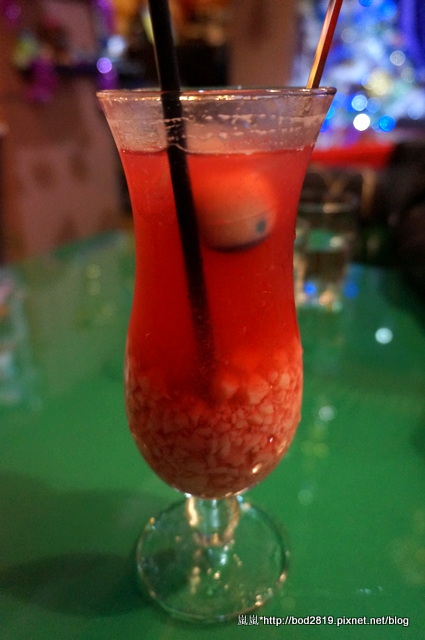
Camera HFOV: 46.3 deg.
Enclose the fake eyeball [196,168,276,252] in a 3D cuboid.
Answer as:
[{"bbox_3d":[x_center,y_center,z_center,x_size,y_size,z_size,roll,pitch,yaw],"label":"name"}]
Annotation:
[{"bbox_3d":[0.008,-0.039,0.176,0.028,0.028,0.028,4,32,-3],"label":"fake eyeball"}]

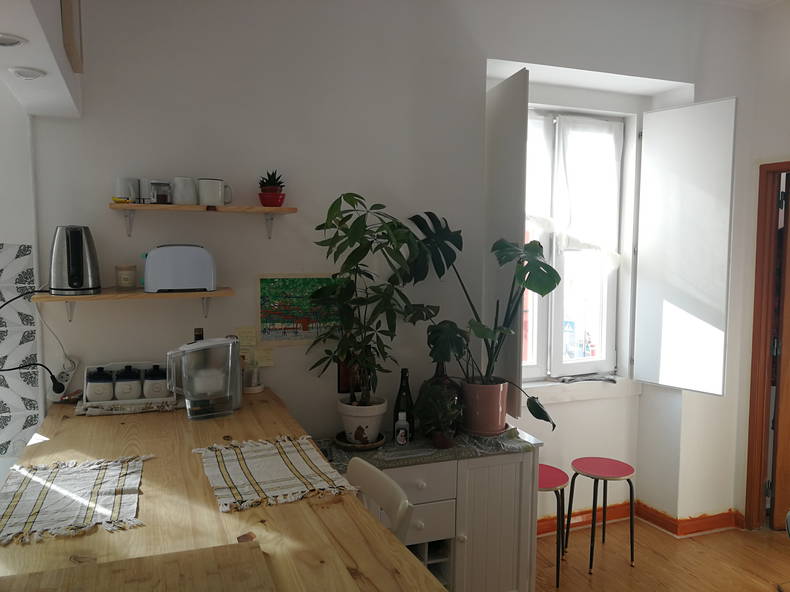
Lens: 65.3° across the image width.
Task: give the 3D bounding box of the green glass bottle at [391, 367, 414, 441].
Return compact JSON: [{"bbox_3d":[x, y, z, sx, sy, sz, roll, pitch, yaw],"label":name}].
[{"bbox_3d":[0.030,0.423,2.434,0.090,0.285,0.090,0,4,0],"label":"green glass bottle"}]

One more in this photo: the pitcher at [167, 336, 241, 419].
[{"bbox_3d":[-0.612,0.256,1.986,0.228,0.248,0.113,-2,5,-22],"label":"pitcher"}]

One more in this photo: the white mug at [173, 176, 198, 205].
[{"bbox_3d":[-0.731,-0.364,2.149,0.091,0.099,0.091,-2,4,-22],"label":"white mug"}]

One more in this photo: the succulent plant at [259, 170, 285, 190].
[{"bbox_3d":[-0.449,-0.417,2.241,0.095,0.080,0.095,-2,4,-22],"label":"succulent plant"}]

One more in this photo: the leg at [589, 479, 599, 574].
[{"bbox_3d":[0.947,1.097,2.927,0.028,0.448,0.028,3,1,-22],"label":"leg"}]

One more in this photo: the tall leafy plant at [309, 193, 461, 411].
[{"bbox_3d":[-0.048,0.013,2.343,0.540,0.770,0.400,-2,4,-22],"label":"tall leafy plant"}]

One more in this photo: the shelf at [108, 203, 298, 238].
[{"bbox_3d":[-0.673,-0.259,2.194,0.615,0.103,0.204,-2,4,-22],"label":"shelf"}]

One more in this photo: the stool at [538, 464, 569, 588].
[{"bbox_3d":[0.665,1.077,2.905,0.315,0.464,0.315,-2,5,-22],"label":"stool"}]

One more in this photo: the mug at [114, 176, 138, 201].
[{"bbox_3d":[-0.880,-0.344,2.031,0.082,0.094,0.105,-3,5,-36],"label":"mug"}]

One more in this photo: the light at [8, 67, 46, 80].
[{"bbox_3d":[-0.948,-0.572,1.589,0.086,0.018,0.086,-2,5,-22],"label":"light"}]

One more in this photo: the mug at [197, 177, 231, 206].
[{"bbox_3d":[-0.625,-0.356,2.144,0.116,0.099,0.087,-2,5,-22],"label":"mug"}]

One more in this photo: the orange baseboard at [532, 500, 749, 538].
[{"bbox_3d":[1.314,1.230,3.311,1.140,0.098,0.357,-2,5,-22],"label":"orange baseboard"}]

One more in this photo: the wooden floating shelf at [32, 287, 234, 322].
[{"bbox_3d":[-0.861,0.039,2.095,0.600,0.109,0.222,-2,5,-22],"label":"wooden floating shelf"}]

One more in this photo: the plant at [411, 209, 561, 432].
[{"bbox_3d":[0.367,0.115,2.461,0.623,0.866,0.410,-2,5,-22],"label":"plant"}]

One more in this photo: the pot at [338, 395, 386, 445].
[{"bbox_3d":[-0.125,0.481,2.373,0.189,0.160,0.189,0,4,0],"label":"pot"}]

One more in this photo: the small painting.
[{"bbox_3d":[-0.349,0.054,2.449,0.384,0.284,0.012,-2,4,-22],"label":"small painting"}]

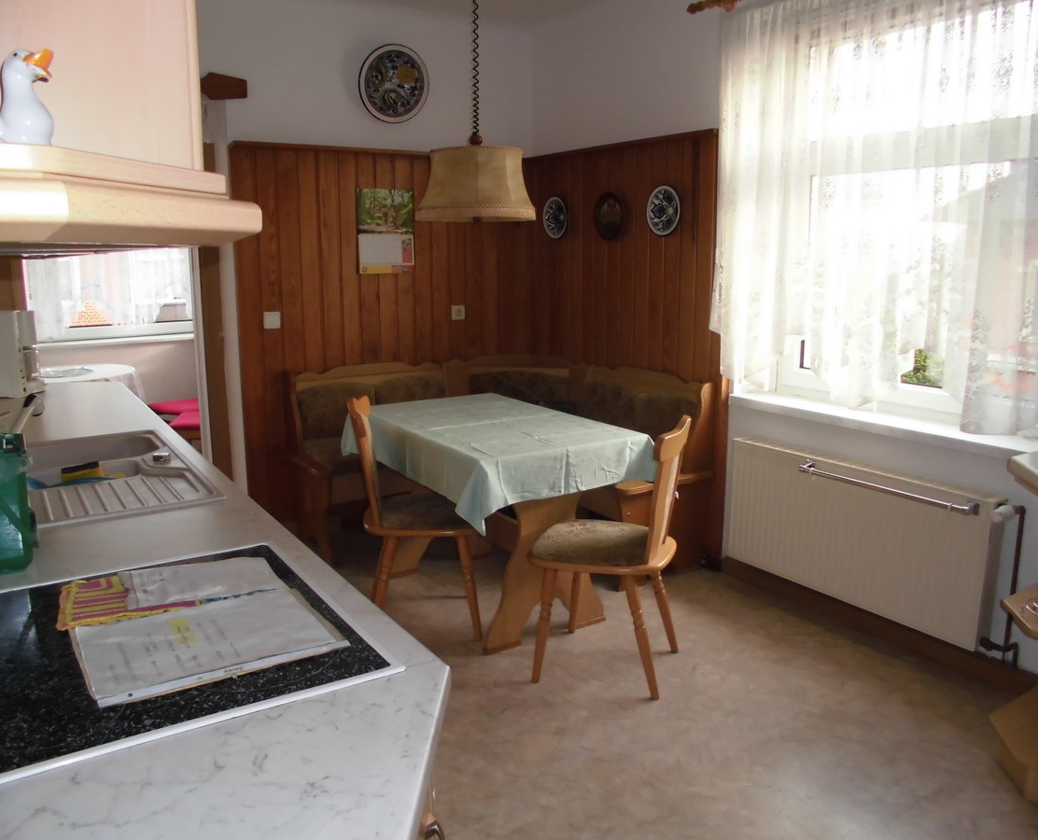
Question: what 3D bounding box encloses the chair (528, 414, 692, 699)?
[{"bbox_3d":[0.308,0.432,2.870,0.470,0.880,0.420,4,12,19],"label":"chair"}]

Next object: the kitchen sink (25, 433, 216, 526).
[{"bbox_3d":[-1.139,0.211,2.227,0.500,0.160,0.890,-7,14,-32],"label":"kitchen sink"}]

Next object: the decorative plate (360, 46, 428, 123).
[{"bbox_3d":[-0.637,-1.725,4.317,0.380,0.380,0.040,-7,14,-32],"label":"decorative plate"}]

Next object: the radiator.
[{"bbox_3d":[1.245,0.425,3.202,0.100,0.520,1.100,-7,14,-32],"label":"radiator"}]

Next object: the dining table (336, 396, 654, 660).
[{"bbox_3d":[-0.126,0.371,3.462,0.740,0.760,1.120,-7,14,-32],"label":"dining table"}]

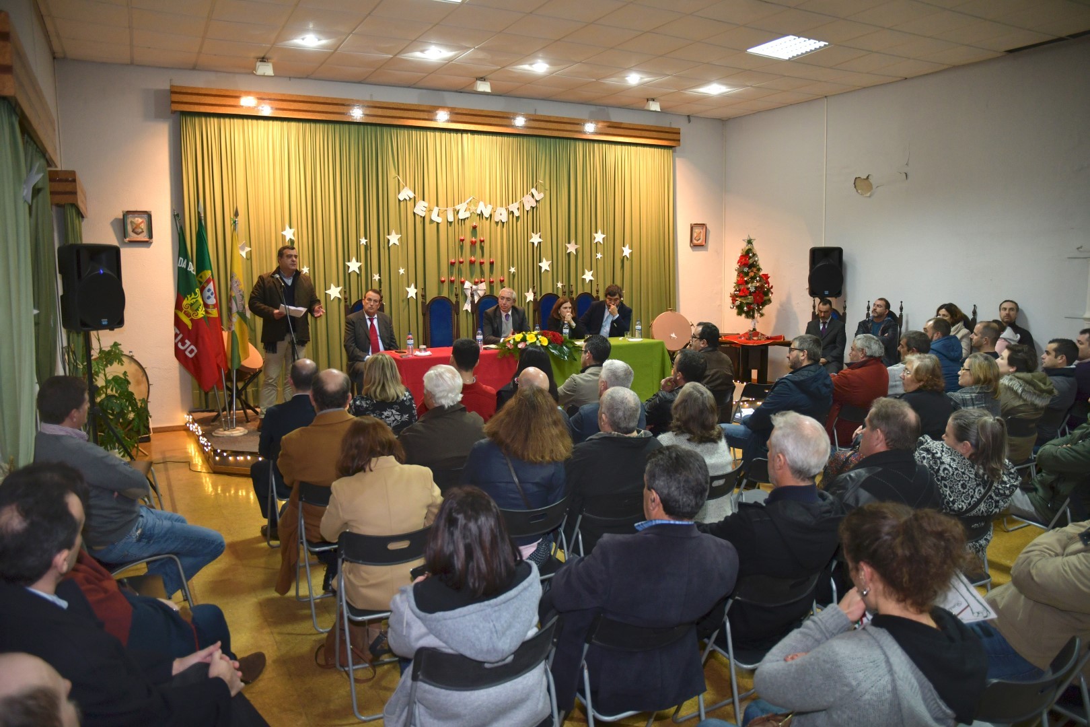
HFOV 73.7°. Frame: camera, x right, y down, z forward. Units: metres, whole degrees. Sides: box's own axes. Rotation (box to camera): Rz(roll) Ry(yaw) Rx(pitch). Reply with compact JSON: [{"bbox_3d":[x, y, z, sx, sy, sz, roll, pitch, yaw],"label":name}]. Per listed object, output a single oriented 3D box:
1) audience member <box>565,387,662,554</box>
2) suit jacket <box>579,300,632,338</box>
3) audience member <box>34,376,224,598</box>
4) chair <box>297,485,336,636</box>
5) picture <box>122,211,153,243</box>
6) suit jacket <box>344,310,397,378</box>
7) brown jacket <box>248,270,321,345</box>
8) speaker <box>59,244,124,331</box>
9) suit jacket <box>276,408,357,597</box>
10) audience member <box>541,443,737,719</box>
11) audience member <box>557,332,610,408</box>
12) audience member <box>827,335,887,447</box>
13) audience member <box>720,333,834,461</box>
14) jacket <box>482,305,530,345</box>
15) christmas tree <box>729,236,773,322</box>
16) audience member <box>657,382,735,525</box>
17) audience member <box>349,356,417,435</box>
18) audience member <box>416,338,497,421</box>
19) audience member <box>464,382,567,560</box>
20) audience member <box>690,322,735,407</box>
[{"bbox_3d":[0.246,0.729,3.525,0.530,1.306,0.780,-4,10,-26],"label":"audience member"},{"bbox_3d":[0.716,-0.354,8.393,0.550,0.645,0.430,-4,9,-21],"label":"suit jacket"},{"bbox_3d":[-1.910,0.679,3.408,0.820,1.290,0.550,-6,10,-36],"label":"audience member"},{"bbox_3d":[-1.069,0.910,3.832,0.460,0.780,0.460,-6,10,-29],"label":"chair"},{"bbox_3d":[-4.286,-1.436,7.643,0.275,0.330,0.060,-6,10,-29],"label":"picture"},{"bbox_3d":[-1.665,-0.180,7.099,0.550,0.660,0.380,-4,9,-24],"label":"suit jacket"},{"bbox_3d":[-2.465,-0.532,6.875,0.620,0.720,0.400,-6,10,-29],"label":"brown jacket"},{"bbox_3d":[-3.519,-0.576,5.564,0.350,0.650,0.400,3,9,19],"label":"speaker"},{"bbox_3d":[-1.077,0.685,3.738,0.560,0.940,0.500,-4,9,-22],"label":"suit jacket"},{"bbox_3d":[0.214,0.829,2.482,0.620,1.270,0.850,-4,9,-22],"label":"audience member"},{"bbox_3d":[0.250,0.420,5.555,0.530,1.312,0.780,-7,11,-37],"label":"audience member"},{"bbox_3d":[2.301,0.402,5.692,0.540,1.300,0.780,-6,10,-33],"label":"audience member"},{"bbox_3d":[1.681,0.409,5.221,0.550,1.280,0.900,-7,11,-36],"label":"audience member"},{"bbox_3d":[-0.392,-0.291,7.650,0.540,0.630,0.420,-3,9,-18],"label":"jacket"},{"bbox_3d":[2.565,-1.013,9.015,0.540,1.110,0.540,-5,10,-28],"label":"christmas tree"},{"bbox_3d":[0.653,0.663,3.744,0.480,1.250,0.800,-5,10,-26],"label":"audience member"},{"bbox_3d":[-1.104,0.516,4.990,0.490,1.210,0.760,-6,10,-29],"label":"audience member"},{"bbox_3d":[-0.597,0.444,5.193,0.520,1.270,0.800,-4,10,-22],"label":"audience member"},{"bbox_3d":[-0.142,0.703,3.412,0.520,1.260,0.800,-4,9,-25],"label":"audience member"},{"bbox_3d":[1.269,0.278,6.464,0.520,1.318,0.780,-6,10,-33],"label":"audience member"}]

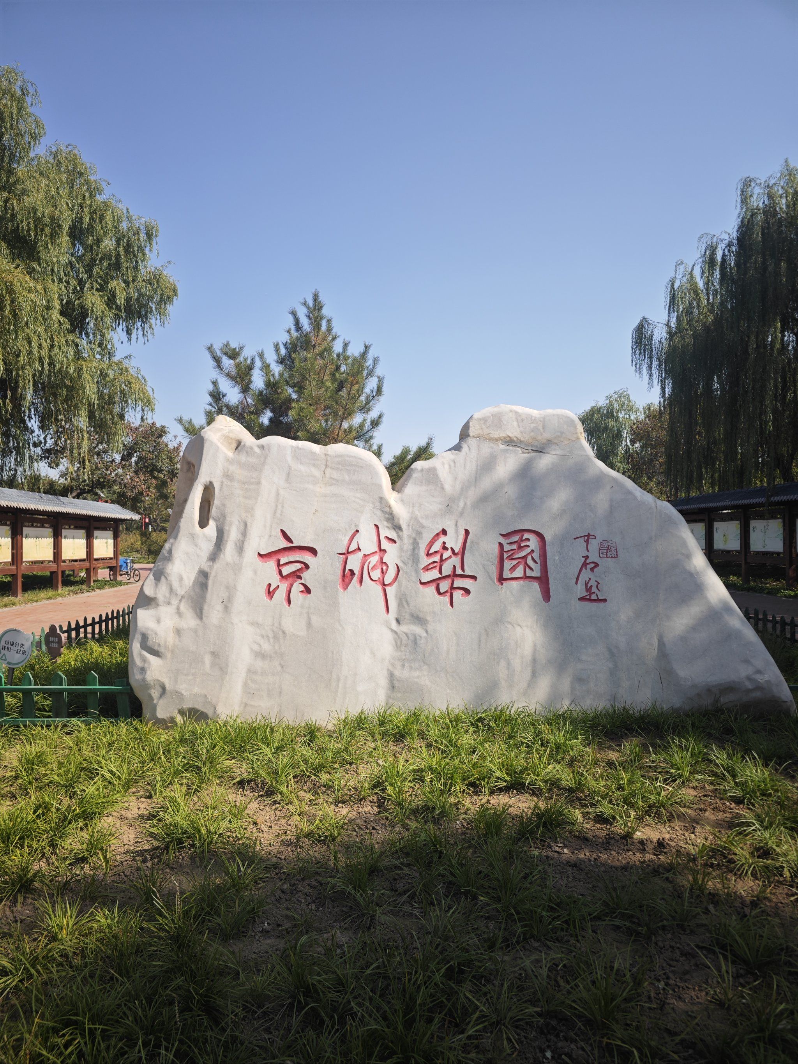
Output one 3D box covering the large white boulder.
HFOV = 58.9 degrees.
[{"bbox_3d":[0.600,0.240,6.550,5.950,2.800,1.150,0,-1,-2],"label":"large white boulder"}]

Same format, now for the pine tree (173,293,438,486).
[{"bbox_3d":[-1.500,-1.150,12.000,4.400,5.800,4.400,0,-1,0],"label":"pine tree"}]

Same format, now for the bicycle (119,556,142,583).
[{"bbox_3d":[-11.800,1.620,30.700,1.750,1.050,0.750,-1,-1,38],"label":"bicycle"}]

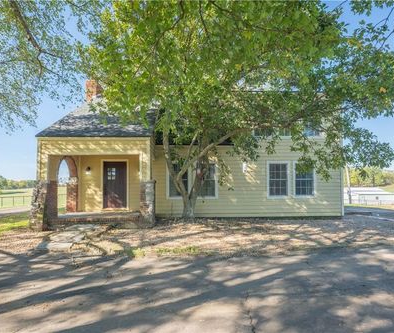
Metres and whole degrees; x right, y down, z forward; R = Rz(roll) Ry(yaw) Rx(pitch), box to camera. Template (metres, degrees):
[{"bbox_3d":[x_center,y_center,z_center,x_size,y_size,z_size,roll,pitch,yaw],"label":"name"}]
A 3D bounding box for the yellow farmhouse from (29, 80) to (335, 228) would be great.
[{"bbox_3d":[0.350,-1.330,13.600,12.200,7.300,10.400,0,-2,-4],"label":"yellow farmhouse"}]

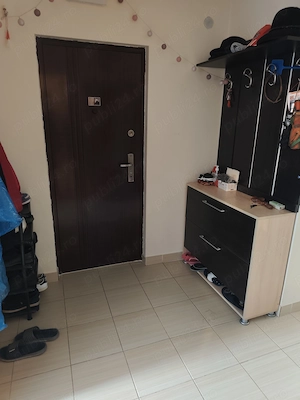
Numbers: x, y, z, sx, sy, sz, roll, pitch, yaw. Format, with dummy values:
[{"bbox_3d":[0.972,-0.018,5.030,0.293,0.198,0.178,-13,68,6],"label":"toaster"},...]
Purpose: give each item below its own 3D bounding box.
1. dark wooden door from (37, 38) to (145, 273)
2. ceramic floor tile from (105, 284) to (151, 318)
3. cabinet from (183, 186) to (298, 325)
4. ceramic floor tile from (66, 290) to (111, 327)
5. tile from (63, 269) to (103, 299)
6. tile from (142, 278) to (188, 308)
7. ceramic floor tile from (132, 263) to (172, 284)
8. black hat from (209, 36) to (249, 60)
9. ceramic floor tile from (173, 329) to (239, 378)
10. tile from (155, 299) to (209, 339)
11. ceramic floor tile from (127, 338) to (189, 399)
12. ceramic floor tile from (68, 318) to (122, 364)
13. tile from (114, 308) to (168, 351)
[{"bbox_3d":[-0.477,-0.298,2.470,0.860,2.050,0.060,-5,18,-19],"label":"dark wooden door"},{"bbox_3d":[-0.188,0.845,2.255,0.333,0.010,0.333,-5,18,-19],"label":"ceramic floor tile"},{"bbox_3d":[0.677,0.380,2.346,0.321,0.864,0.997,-5,18,-19],"label":"cabinet"},{"bbox_3d":[-0.500,0.873,2.148,0.331,0.010,0.331,-5,18,-19],"label":"ceramic floor tile"},{"bbox_3d":[-0.615,0.780,2.443,0.333,0.010,0.333,-5,18,-19],"label":"tile"},{"bbox_3d":[0.131,0.819,2.367,0.331,0.010,0.331,-5,18,-19],"label":"tile"},{"bbox_3d":[0.012,0.727,2.665,0.333,0.010,0.333,-5,18,-19],"label":"ceramic floor tile"},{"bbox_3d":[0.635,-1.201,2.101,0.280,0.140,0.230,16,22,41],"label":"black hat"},{"bbox_3d":[0.355,1.003,1.767,0.331,0.010,0.331,-5,18,-19],"label":"ceramic floor tile"},{"bbox_3d":[0.239,0.910,2.066,0.333,0.010,0.333,-5,18,-19],"label":"tile"},{"bbox_3d":[0.040,1.028,1.655,0.333,0.010,0.333,-5,18,-19],"label":"ceramic floor tile"},{"bbox_3d":[-0.388,0.966,1.847,0.331,0.010,0.331,-5,18,-19],"label":"ceramic floor tile"},{"bbox_3d":[-0.074,0.936,1.955,0.333,0.010,0.333,-5,18,-19],"label":"tile"}]

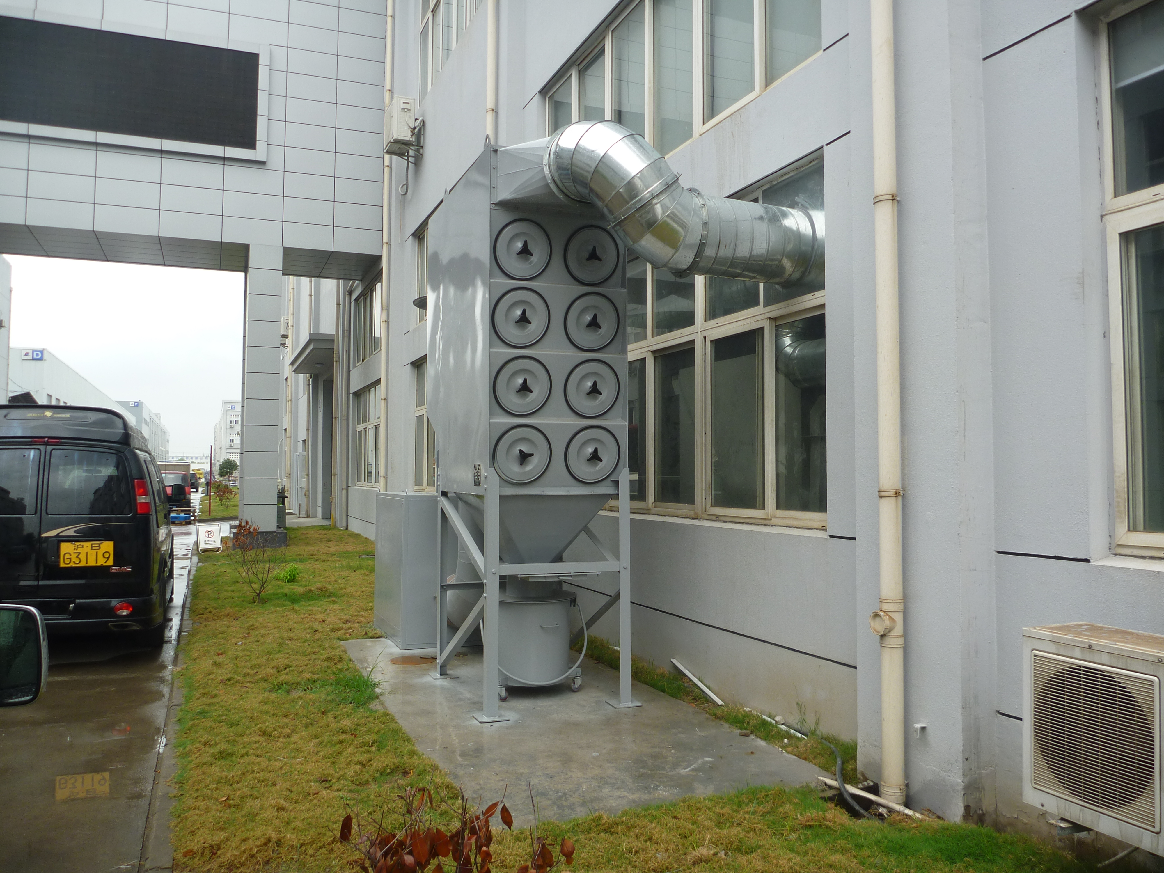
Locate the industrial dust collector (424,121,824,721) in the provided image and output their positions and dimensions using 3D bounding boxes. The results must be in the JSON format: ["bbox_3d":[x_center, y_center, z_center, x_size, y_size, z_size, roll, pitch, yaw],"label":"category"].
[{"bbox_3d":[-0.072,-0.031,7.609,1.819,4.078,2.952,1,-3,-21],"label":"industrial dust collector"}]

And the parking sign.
[{"bbox_3d":[-8.063,2.189,20.370,0.480,0.630,0.360,2,-3,-30],"label":"parking sign"}]

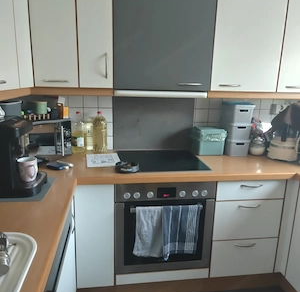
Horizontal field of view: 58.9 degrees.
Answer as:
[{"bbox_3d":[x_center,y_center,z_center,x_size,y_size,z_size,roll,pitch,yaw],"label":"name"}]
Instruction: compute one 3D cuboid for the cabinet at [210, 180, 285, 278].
[{"bbox_3d":[0.578,0.473,1.945,0.450,0.657,0.565,0,13,-8],"label":"cabinet"}]

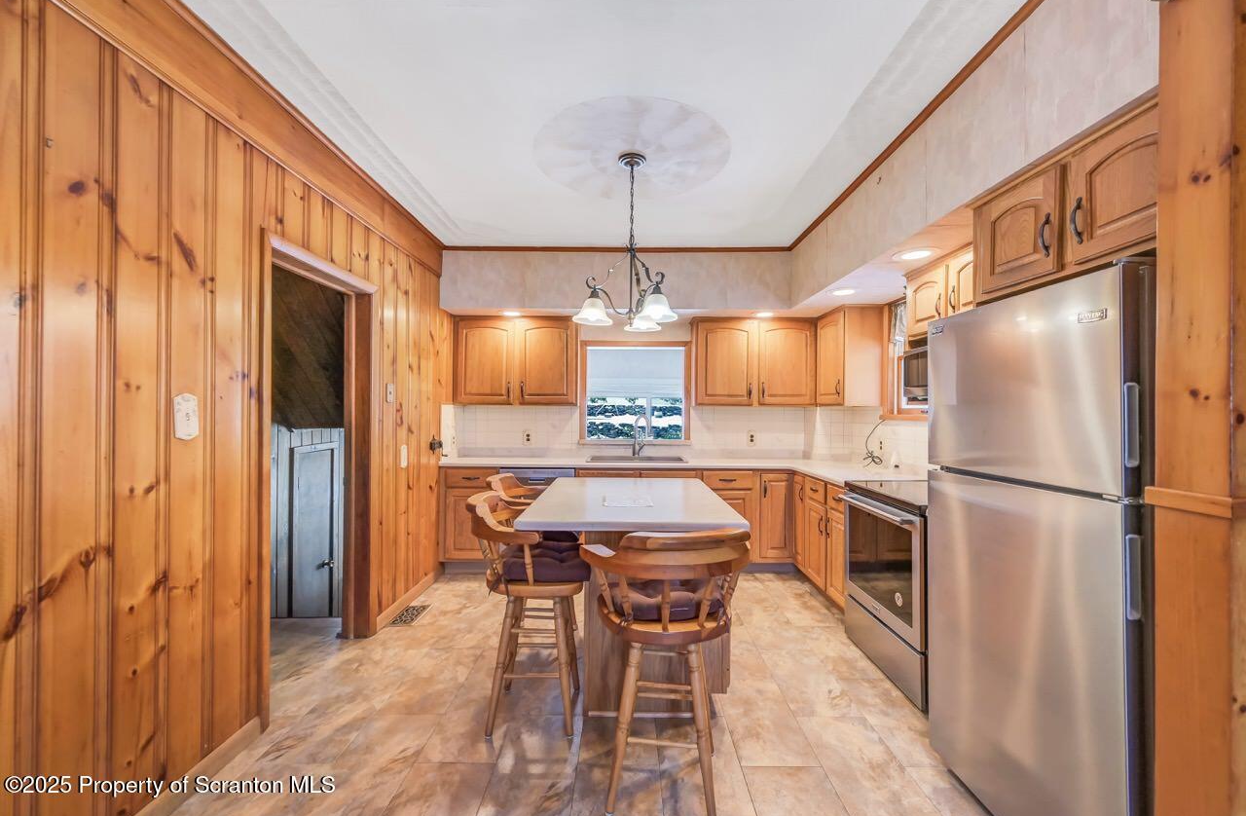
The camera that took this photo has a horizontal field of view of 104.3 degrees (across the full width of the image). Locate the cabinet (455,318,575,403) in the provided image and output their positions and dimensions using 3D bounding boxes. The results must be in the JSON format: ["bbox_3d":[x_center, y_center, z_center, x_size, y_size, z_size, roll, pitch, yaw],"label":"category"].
[{"bbox_3d":[-0.951,-0.421,4.465,1.095,0.785,0.325,0,0,0],"label":"cabinet"}]

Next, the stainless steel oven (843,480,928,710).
[{"bbox_3d":[1.676,0.913,2.551,0.730,0.930,0.770,0,0,0],"label":"stainless steel oven"}]

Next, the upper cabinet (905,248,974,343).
[{"bbox_3d":[1.912,-0.615,2.595,0.320,0.390,0.765,0,0,0],"label":"upper cabinet"}]

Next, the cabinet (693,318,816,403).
[{"bbox_3d":[1.194,-0.410,4.453,1.095,0.780,0.325,0,0,0],"label":"cabinet"}]

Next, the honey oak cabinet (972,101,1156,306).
[{"bbox_3d":[1.754,-0.613,1.558,0.625,0.405,0.830,0,0,0],"label":"honey oak cabinet"}]

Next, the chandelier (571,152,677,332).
[{"bbox_3d":[0.029,-0.876,2.569,0.547,0.875,0.530,0,0,0],"label":"chandelier"}]

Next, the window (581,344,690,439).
[{"bbox_3d":[0.121,-0.153,4.640,1.040,0.950,0.100,0,0,0],"label":"window"}]

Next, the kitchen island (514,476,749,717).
[{"bbox_3d":[0.038,0.915,2.552,0.939,0.914,1.258,0,0,0],"label":"kitchen island"}]

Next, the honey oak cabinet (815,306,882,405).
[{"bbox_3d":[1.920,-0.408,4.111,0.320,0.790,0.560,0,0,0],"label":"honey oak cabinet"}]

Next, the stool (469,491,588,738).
[{"bbox_3d":[-0.421,0.878,2.178,0.530,0.980,0.560,0,0,5],"label":"stool"}]

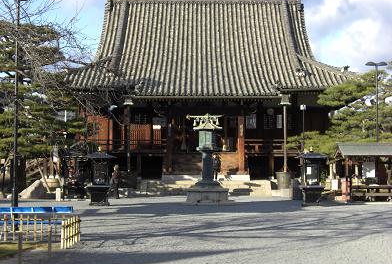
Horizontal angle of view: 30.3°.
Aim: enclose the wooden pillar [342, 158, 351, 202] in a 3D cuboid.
[{"bbox_3d":[6.437,2.042,31.000,0.340,1.903,0.340,0,-3,0],"label":"wooden pillar"}]

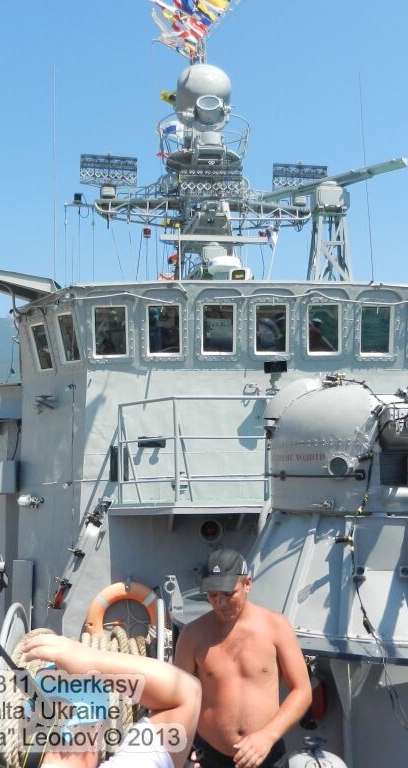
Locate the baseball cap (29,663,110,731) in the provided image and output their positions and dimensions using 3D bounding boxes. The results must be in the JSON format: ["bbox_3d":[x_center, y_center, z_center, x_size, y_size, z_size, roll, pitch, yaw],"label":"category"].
[{"bbox_3d":[-0.309,0.717,1.730,0.175,0.135,0.245,-2,-6,9],"label":"baseball cap"}]

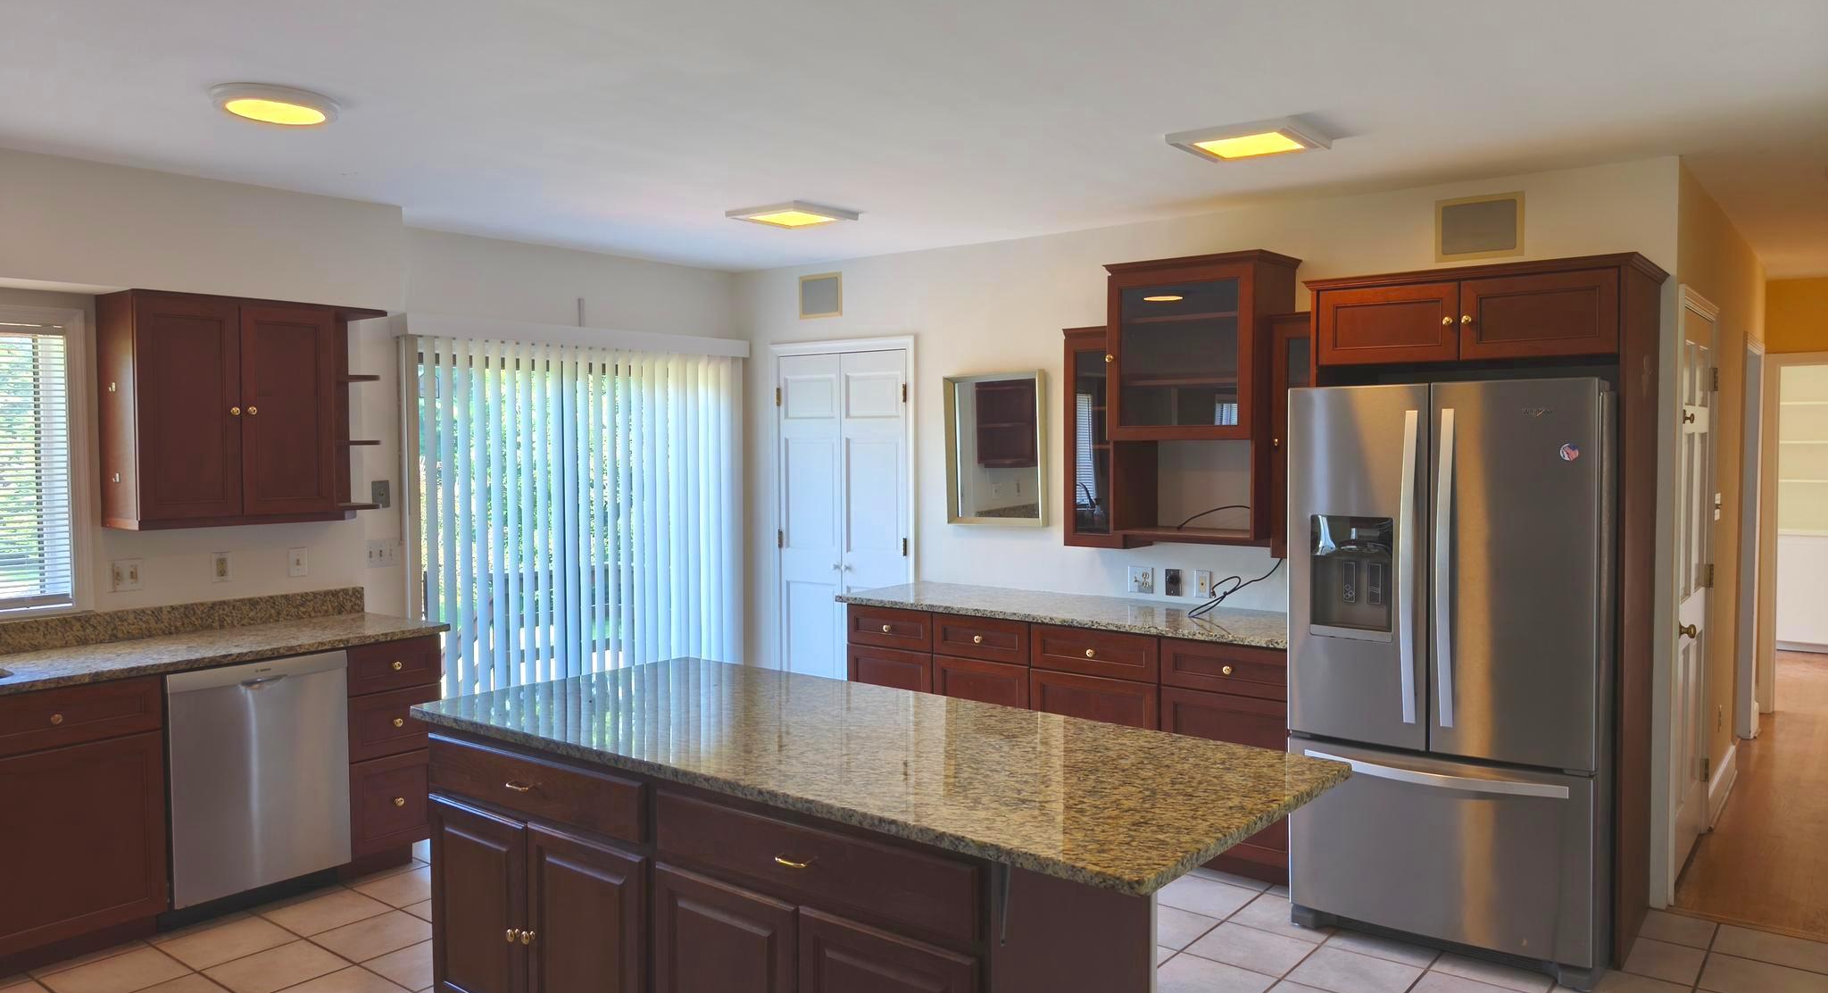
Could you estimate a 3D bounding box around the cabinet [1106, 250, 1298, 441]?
[{"bbox_3d":[1.167,-0.579,4.930,0.646,0.709,0.443,1,2,38],"label":"cabinet"}]

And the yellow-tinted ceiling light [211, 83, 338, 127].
[{"bbox_3d":[-1.684,-1.026,3.206,0.304,0.040,0.304,-1,3,0],"label":"yellow-tinted ceiling light"}]

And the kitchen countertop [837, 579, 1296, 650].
[{"bbox_3d":[0.659,0.467,4.964,2.060,0.035,0.655,1,3,37],"label":"kitchen countertop"}]

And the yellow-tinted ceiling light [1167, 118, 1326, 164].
[{"bbox_3d":[1.065,-1.117,3.850,0.371,0.033,0.371,1,2,38],"label":"yellow-tinted ceiling light"}]

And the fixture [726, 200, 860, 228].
[{"bbox_3d":[-0.494,-1.172,5.080,0.374,0.033,0.374,1,2,38],"label":"fixture"}]

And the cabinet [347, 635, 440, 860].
[{"bbox_3d":[-2.147,0.940,4.645,0.610,0.835,0.350,1,3,39],"label":"cabinet"}]

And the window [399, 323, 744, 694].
[{"bbox_3d":[-1.605,0.276,6.082,0.121,2.034,1.935,1,2,38],"label":"window"}]

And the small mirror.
[{"bbox_3d":[0.394,-0.223,5.795,0.577,0.718,0.056,1,2,38],"label":"small mirror"}]

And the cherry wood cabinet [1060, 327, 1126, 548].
[{"bbox_3d":[0.813,-0.242,5.046,0.270,0.894,0.270,1,3,37],"label":"cherry wood cabinet"}]

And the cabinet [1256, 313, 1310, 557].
[{"bbox_3d":[1.507,-0.221,4.522,0.270,0.890,0.270,1,3,37],"label":"cabinet"}]

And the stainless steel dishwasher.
[{"bbox_3d":[-2.416,0.943,4.284,0.600,0.786,0.590,1,3,39],"label":"stainless steel dishwasher"}]

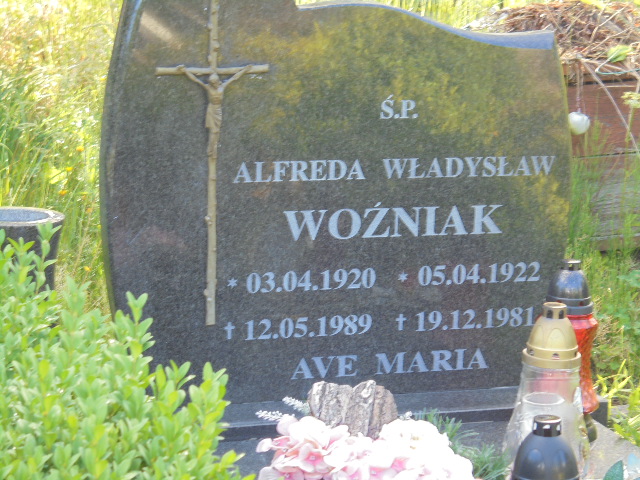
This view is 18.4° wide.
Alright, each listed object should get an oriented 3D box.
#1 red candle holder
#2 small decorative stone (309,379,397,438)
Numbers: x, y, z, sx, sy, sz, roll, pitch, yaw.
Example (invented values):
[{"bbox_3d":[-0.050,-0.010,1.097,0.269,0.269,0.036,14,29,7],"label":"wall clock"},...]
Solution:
[{"bbox_3d":[0.410,0.184,3.271,0.106,0.301,0.106,-2,12,-16],"label":"red candle holder"},{"bbox_3d":[0.053,0.280,3.228,0.140,0.115,0.070,-2,12,-16],"label":"small decorative stone"}]

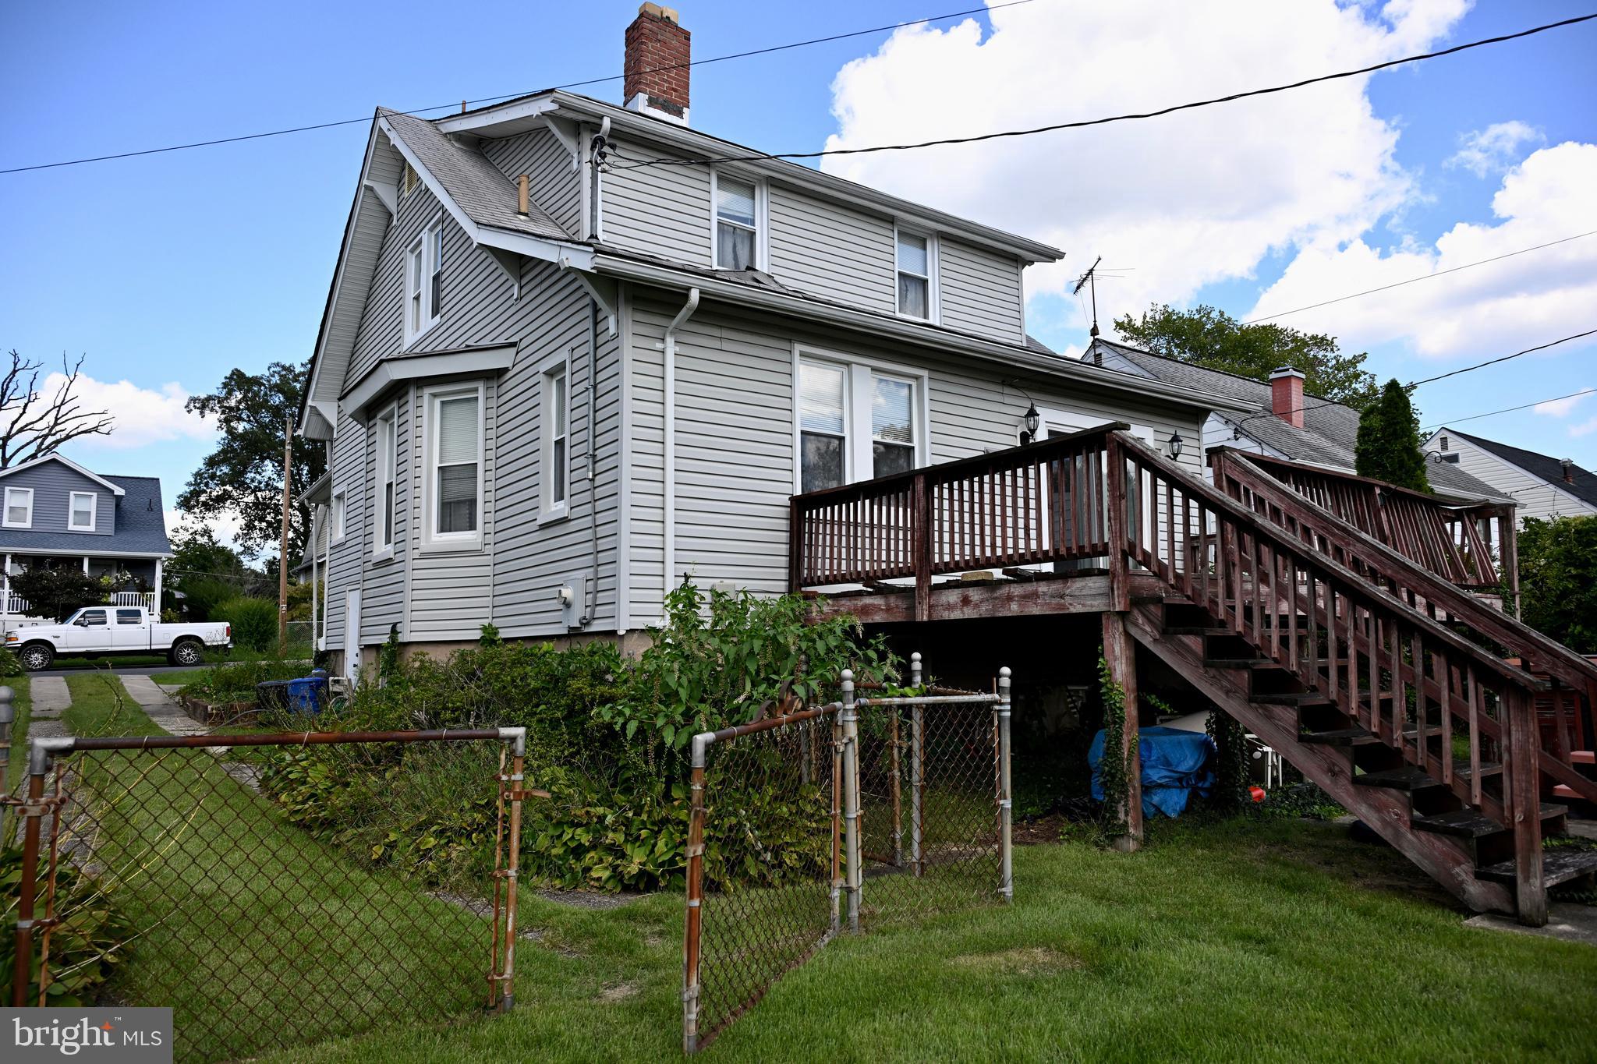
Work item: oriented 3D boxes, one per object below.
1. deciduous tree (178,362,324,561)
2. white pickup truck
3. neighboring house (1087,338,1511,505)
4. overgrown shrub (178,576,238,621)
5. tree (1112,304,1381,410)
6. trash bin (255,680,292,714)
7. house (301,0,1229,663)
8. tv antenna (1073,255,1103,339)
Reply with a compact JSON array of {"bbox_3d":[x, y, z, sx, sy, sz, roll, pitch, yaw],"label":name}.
[{"bbox_3d":[-27.889,-1.002,57.000,11.300,16.300,11.300,4,-9,-35],"label":"deciduous tree"},{"bbox_3d":[-21.298,3.346,33.593,5.850,1.920,2.000,4,-9,-35],"label":"white pickup truck"},{"bbox_3d":[9.710,0.050,23.524,9.250,7.350,8.000,4,-9,-35],"label":"neighboring house"},{"bbox_3d":[-22.331,3.276,40.500,2.700,3.000,2.700,4,-9,-35],"label":"overgrown shrub"},{"bbox_3d":[16.807,-1.354,38.500,11.000,13.900,11.000,4,-9,-35],"label":"tree"},{"bbox_3d":[-7.473,2.477,15.200,0.570,0.680,0.570,4,-9,-35],"label":"trash bin"},{"bbox_3d":[-1.777,-1.479,16.337,9.350,8.850,13.200,4,-9,-35],"label":"house"},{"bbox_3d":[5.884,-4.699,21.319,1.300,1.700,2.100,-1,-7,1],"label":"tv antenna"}]

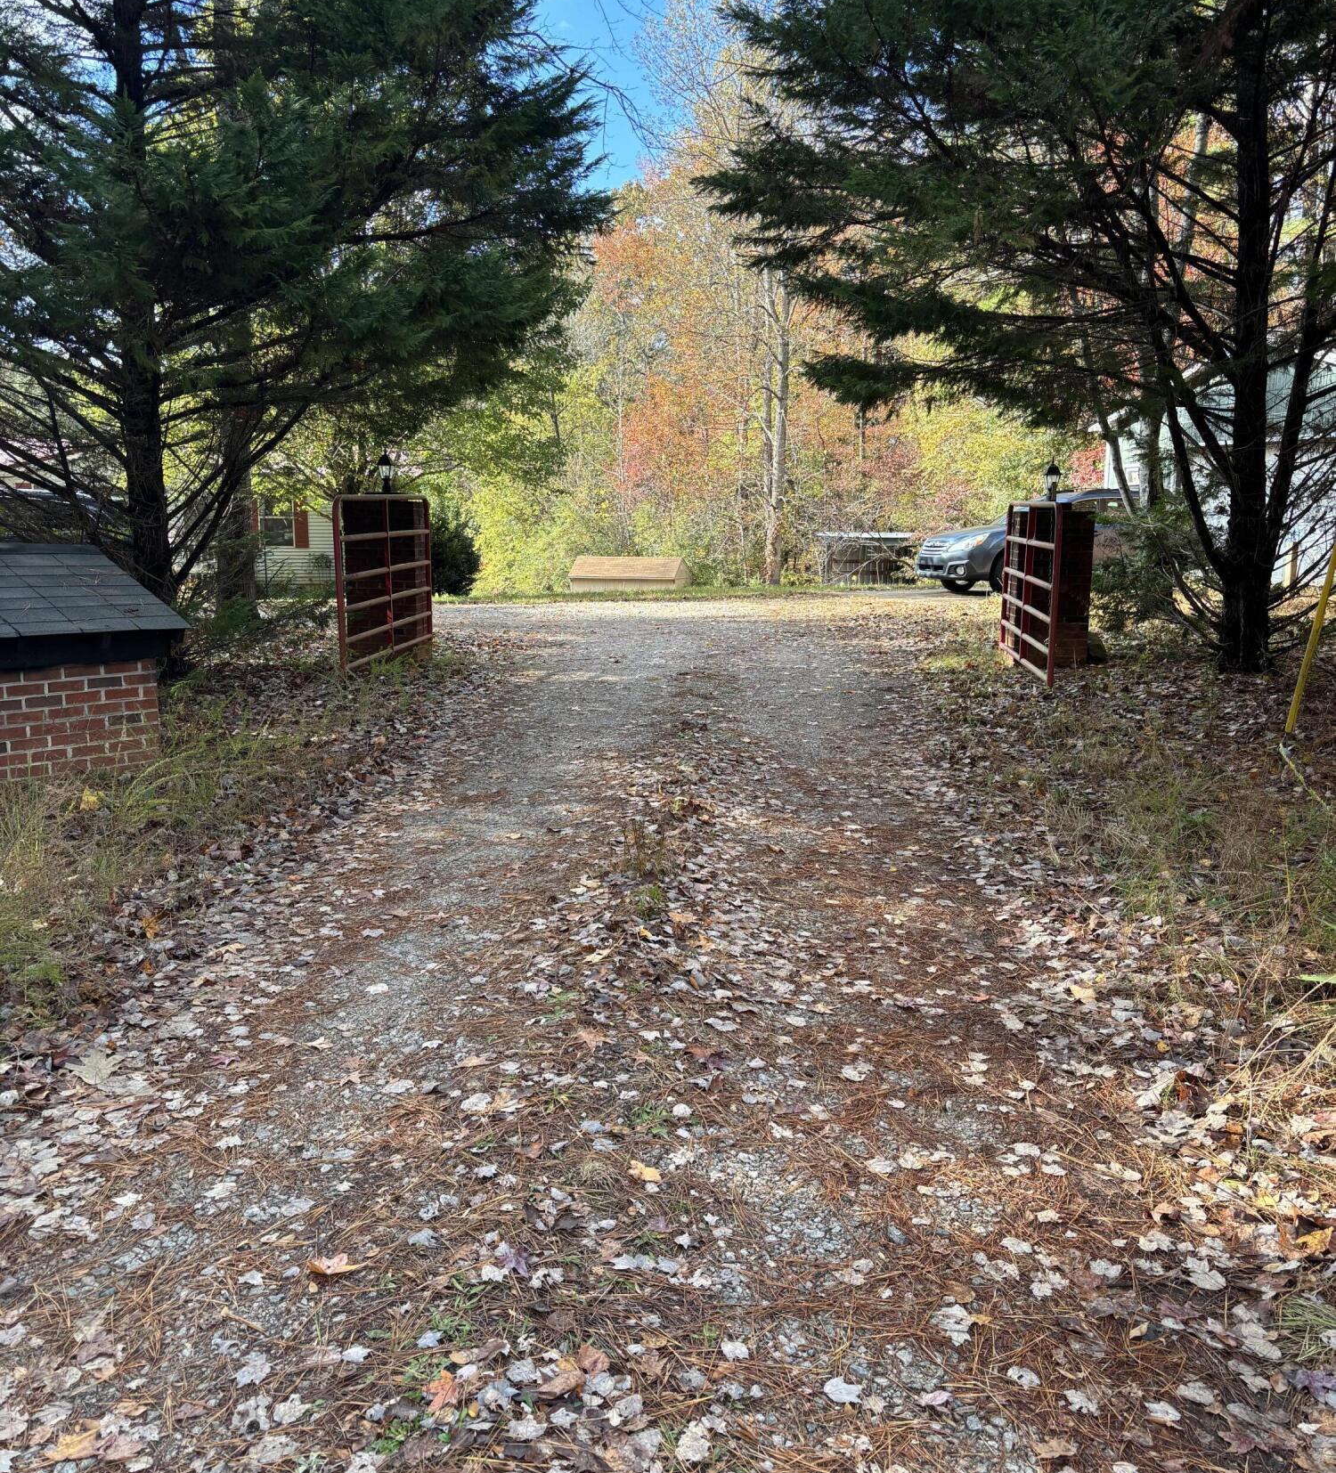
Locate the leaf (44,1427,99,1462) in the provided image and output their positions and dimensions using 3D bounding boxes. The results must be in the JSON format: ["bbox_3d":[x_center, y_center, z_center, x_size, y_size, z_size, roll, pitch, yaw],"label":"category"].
[{"bbox_3d":[-0.903,1.074,2.027,0.082,0.017,0.072,0,10,0],"label":"leaf"}]

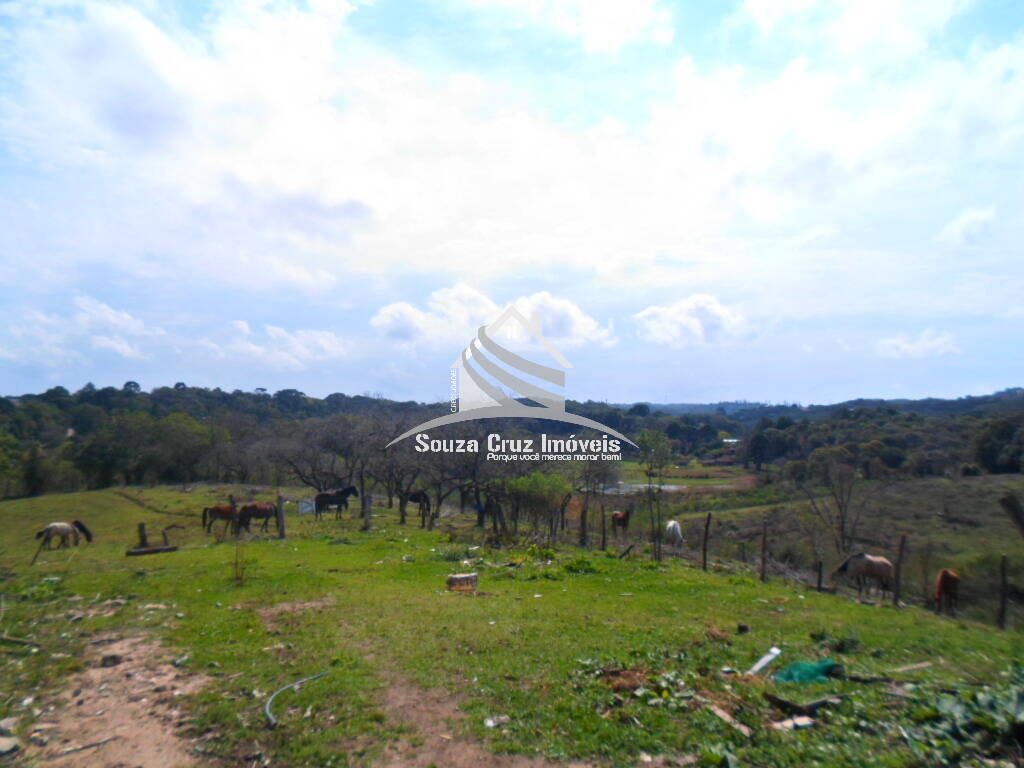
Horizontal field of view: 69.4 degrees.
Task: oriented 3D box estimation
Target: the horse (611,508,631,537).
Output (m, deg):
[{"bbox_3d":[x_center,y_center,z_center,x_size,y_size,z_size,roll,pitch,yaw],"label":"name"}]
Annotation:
[{"bbox_3d":[5.601,7.143,38.000,0.520,1.400,1.900,1,-2,-23],"label":"horse"}]

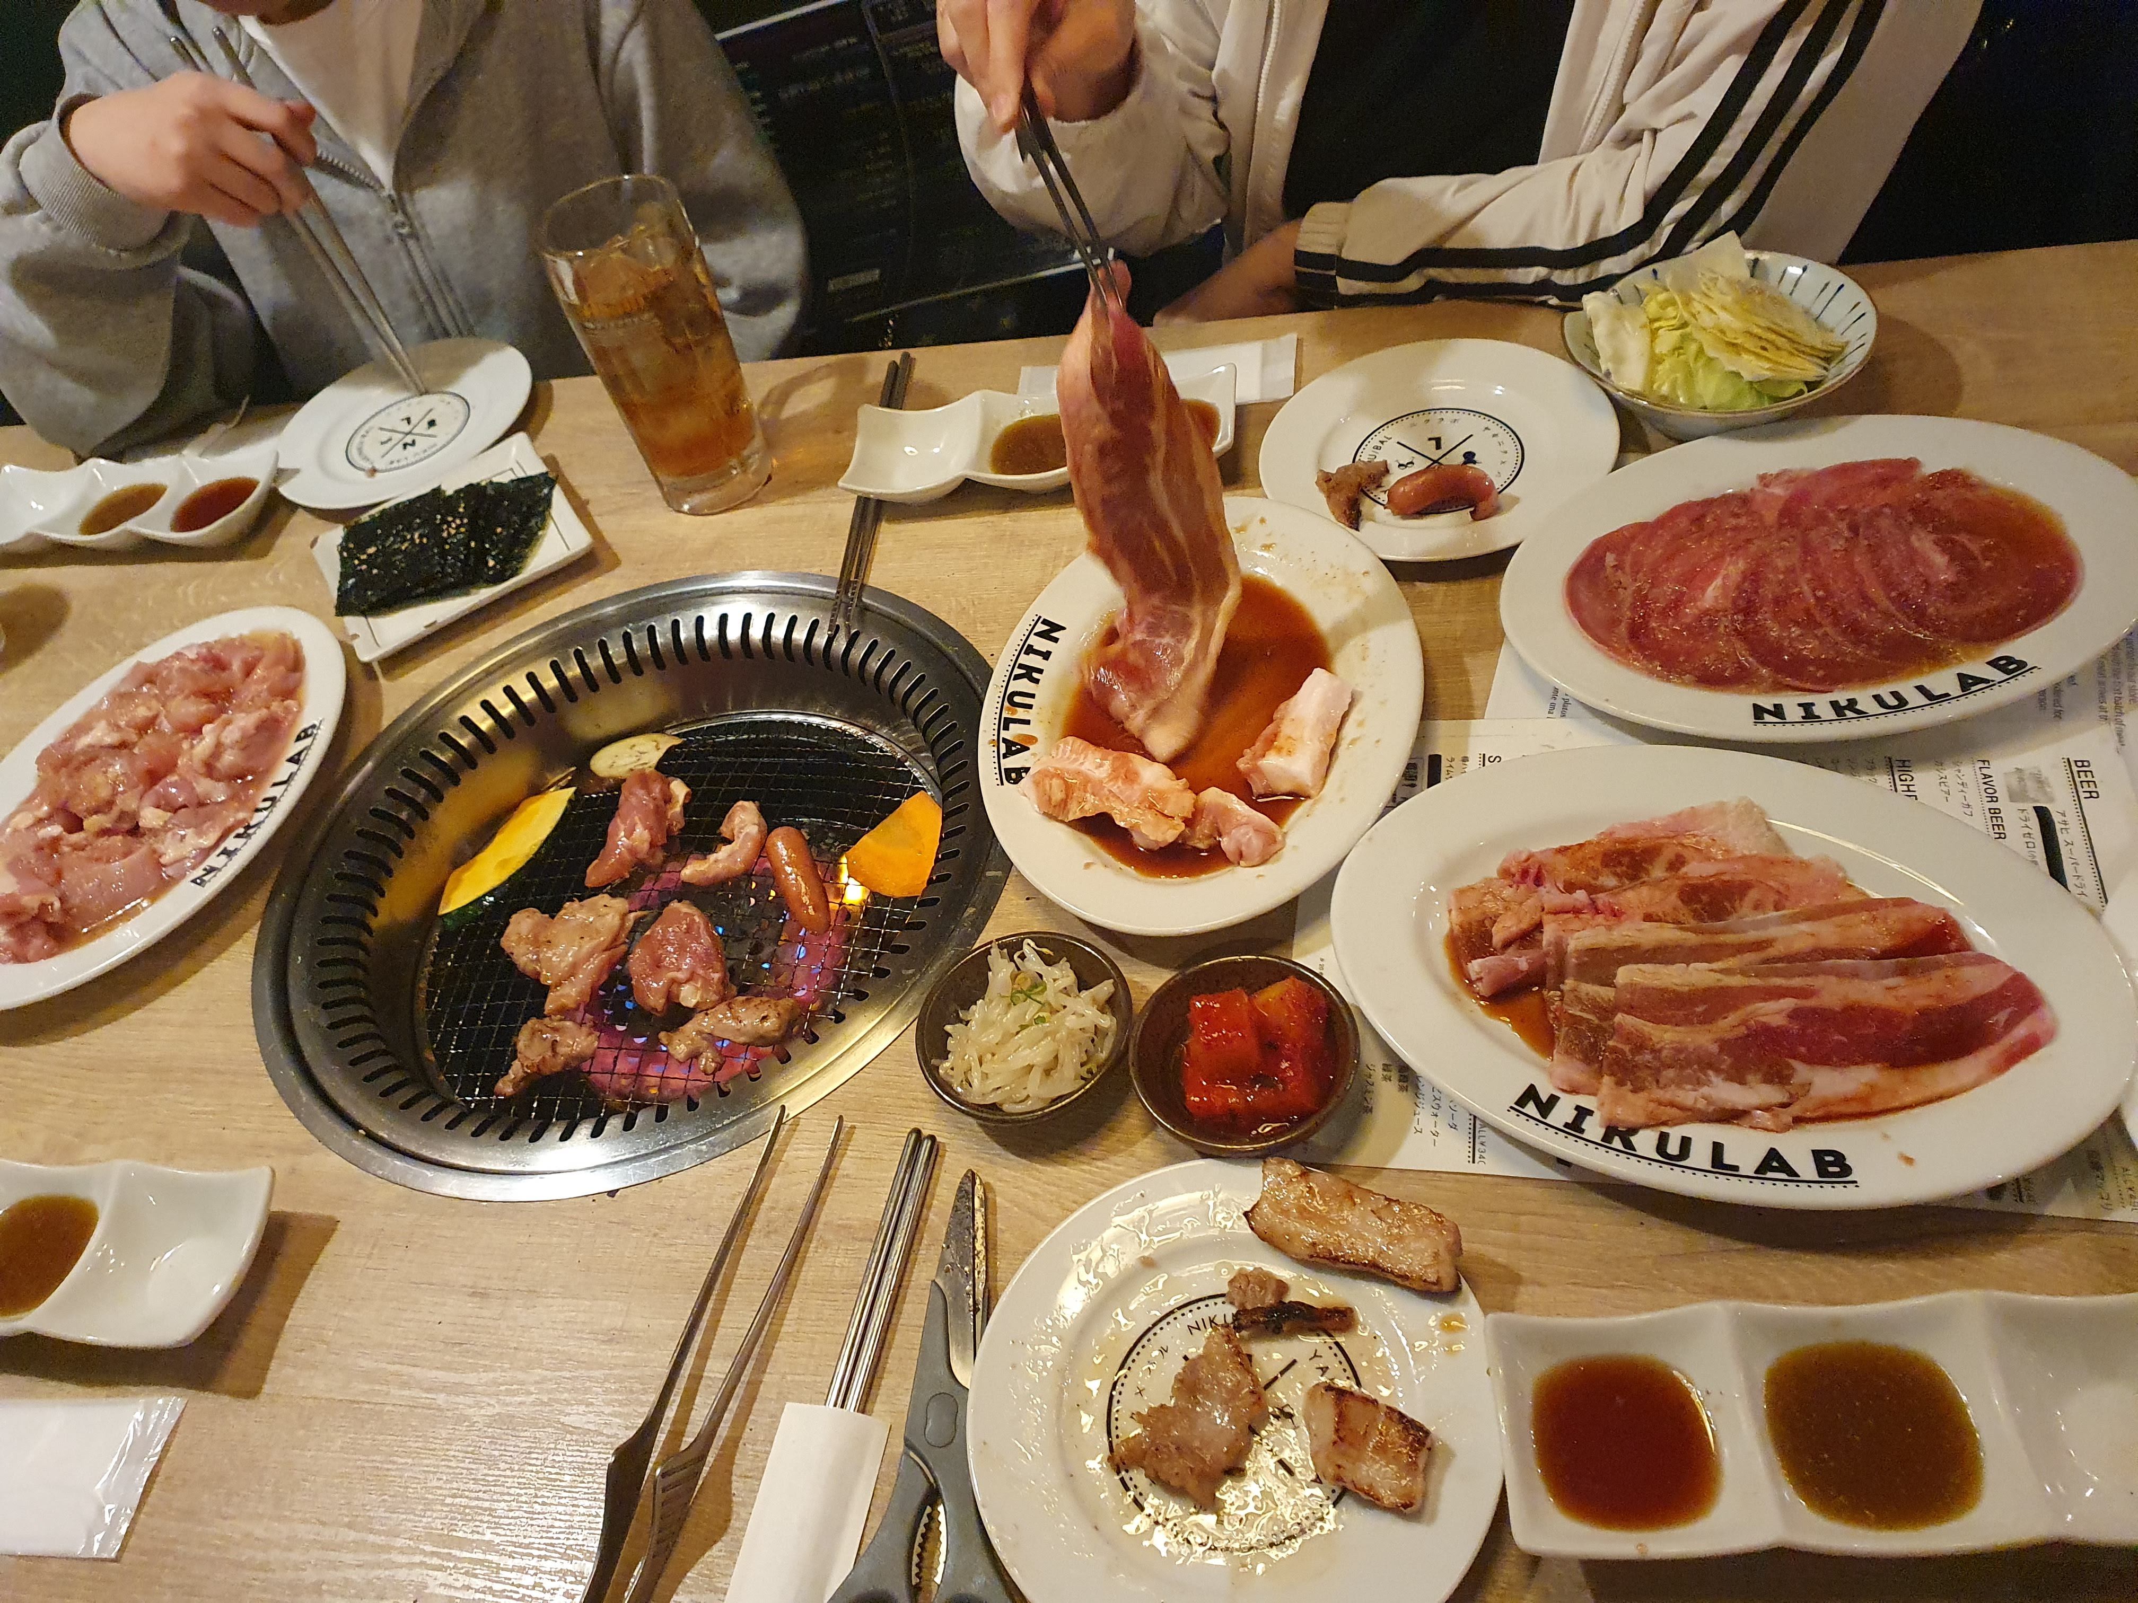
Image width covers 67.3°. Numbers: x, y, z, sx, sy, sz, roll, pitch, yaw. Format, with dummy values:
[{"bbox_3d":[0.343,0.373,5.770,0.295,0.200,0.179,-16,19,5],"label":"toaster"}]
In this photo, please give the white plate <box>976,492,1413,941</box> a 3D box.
[{"bbox_3d":[0.058,-0.038,0.701,0.190,0.026,0.256,1,50,15],"label":"white plate"}]

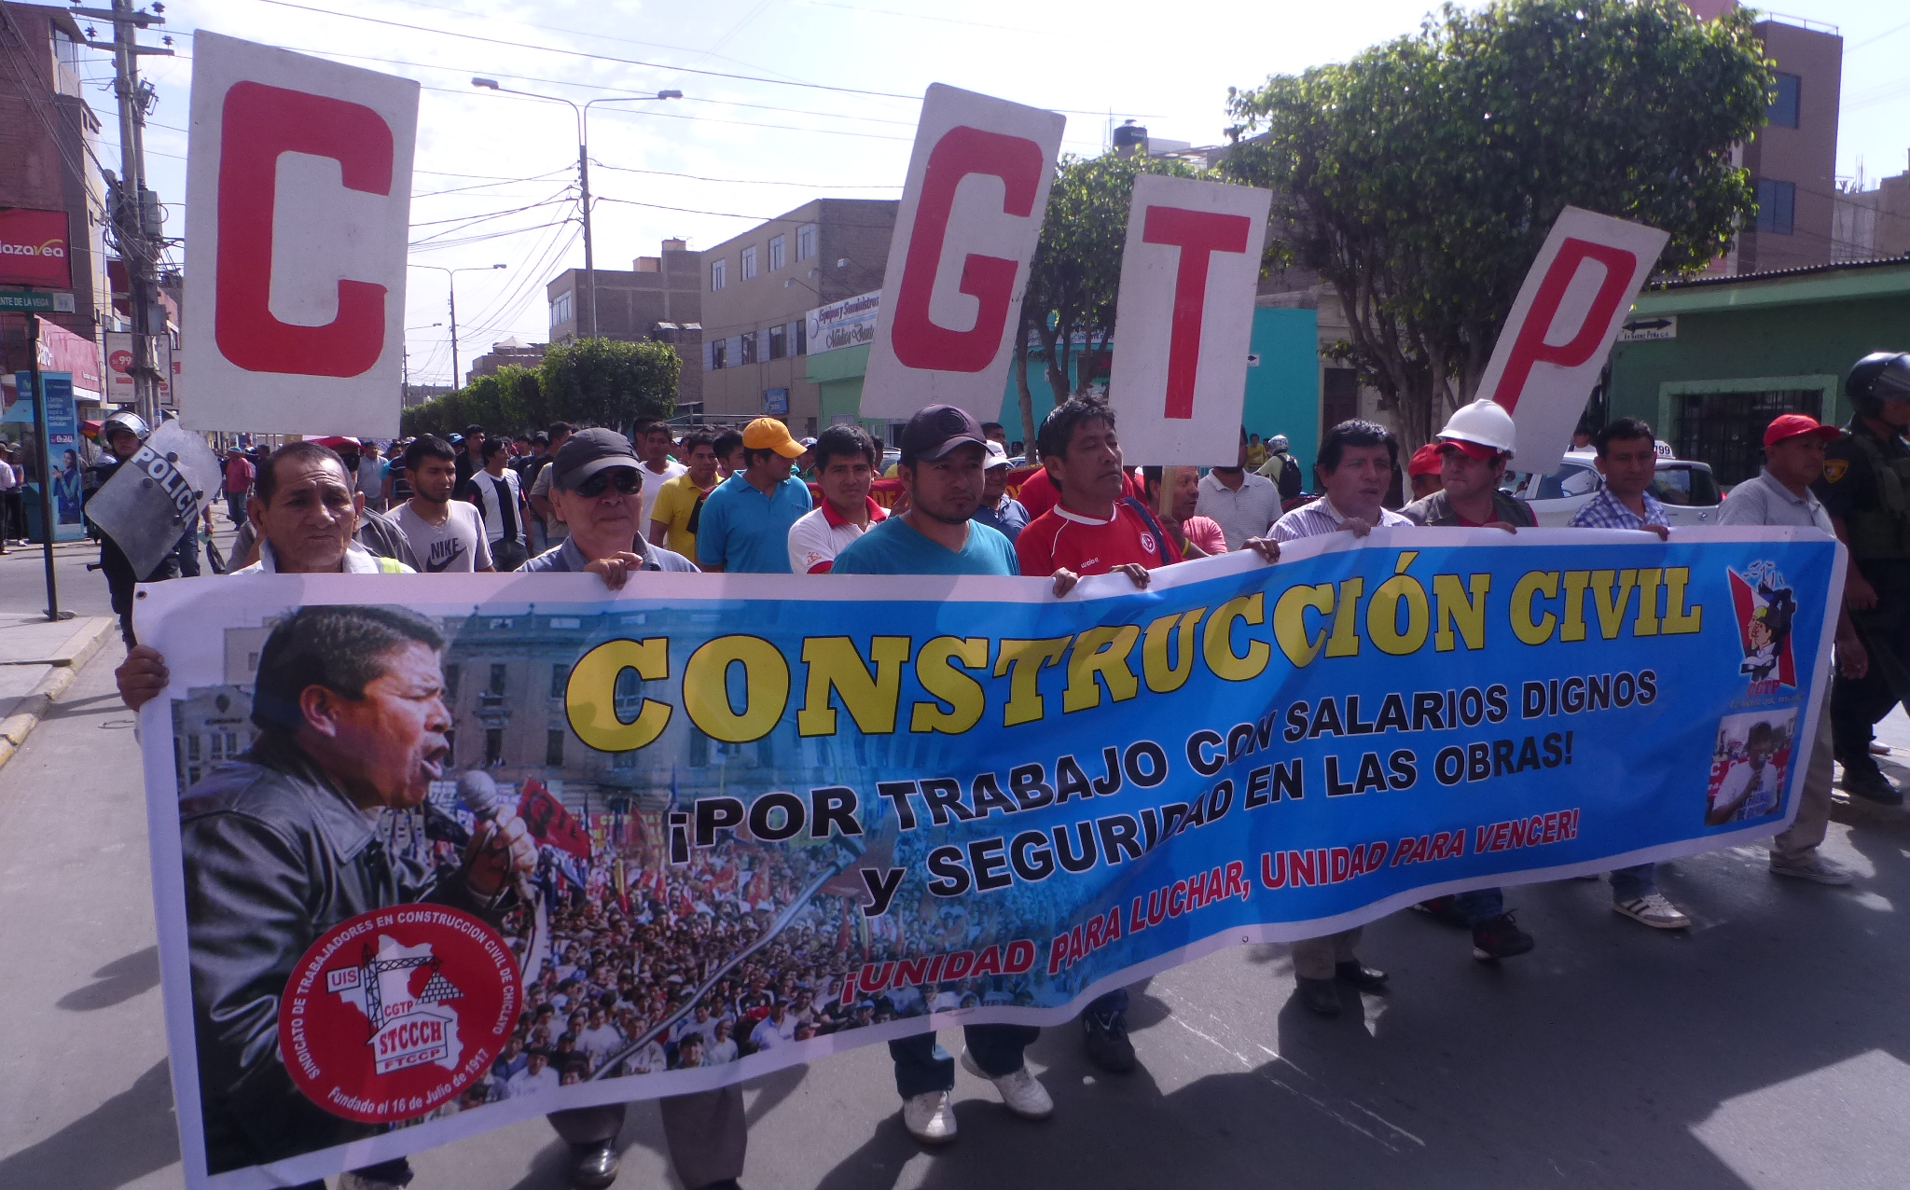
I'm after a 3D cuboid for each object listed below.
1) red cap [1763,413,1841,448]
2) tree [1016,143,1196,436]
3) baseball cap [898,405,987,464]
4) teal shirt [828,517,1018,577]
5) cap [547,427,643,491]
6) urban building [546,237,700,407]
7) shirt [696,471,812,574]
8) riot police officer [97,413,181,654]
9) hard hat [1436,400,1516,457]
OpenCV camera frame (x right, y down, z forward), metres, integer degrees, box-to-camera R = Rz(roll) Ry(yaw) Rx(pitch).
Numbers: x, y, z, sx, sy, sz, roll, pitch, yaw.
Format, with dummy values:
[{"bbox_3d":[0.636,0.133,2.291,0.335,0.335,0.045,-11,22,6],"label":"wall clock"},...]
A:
[{"bbox_3d":[3.109,-0.601,4.870,0.180,0.125,0.265,-4,-1,-26],"label":"red cap"},{"bbox_3d":[1.155,-1.989,12.285,2.700,4.200,2.700,-4,7,-28],"label":"tree"},{"bbox_3d":[-0.026,-0.368,3.050,0.180,0.140,0.265,-4,7,-29],"label":"baseball cap"},{"bbox_3d":[-0.063,0.138,3.179,0.500,0.680,0.290,-4,7,-30],"label":"teal shirt"},{"bbox_3d":[-0.742,-0.284,2.750,0.180,0.140,0.265,-4,8,-31],"label":"cap"},{"bbox_3d":[-16.373,-13.533,76.141,12.000,13.300,6.700,-4,7,-28],"label":"urban building"},{"bbox_3d":[-0.720,-0.096,4.819,0.500,0.700,0.290,-4,7,-30],"label":"shirt"},{"bbox_3d":[-4.749,-0.128,7.715,0.650,1.850,0.500,-6,8,-38],"label":"riot police officer"},{"bbox_3d":[1.656,-0.528,4.200,0.290,0.160,0.225,13,-1,-29],"label":"hard hat"}]

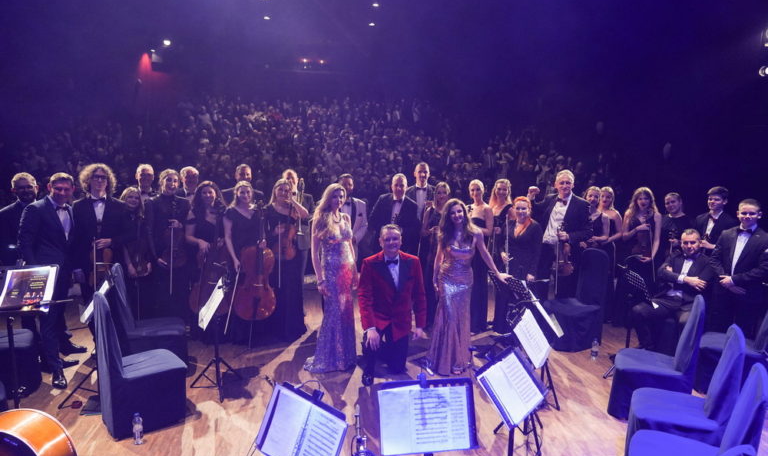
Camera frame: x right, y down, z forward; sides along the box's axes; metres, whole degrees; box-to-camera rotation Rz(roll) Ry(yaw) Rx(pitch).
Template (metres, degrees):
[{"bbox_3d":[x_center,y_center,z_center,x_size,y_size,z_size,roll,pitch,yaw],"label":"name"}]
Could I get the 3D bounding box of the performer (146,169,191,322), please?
[{"bbox_3d":[-2.167,0.300,5.172,0.500,1.780,0.340,-4,8,-33],"label":"performer"}]

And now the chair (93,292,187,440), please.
[{"bbox_3d":[-1.787,0.956,3.761,0.560,0.960,0.440,-5,9,-37],"label":"chair"}]

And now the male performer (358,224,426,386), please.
[{"bbox_3d":[0.059,0.653,4.625,0.600,1.390,0.720,1,8,3],"label":"male performer"}]

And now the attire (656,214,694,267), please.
[{"bbox_3d":[3.151,0.547,5.612,0.470,1.400,0.320,4,8,25],"label":"attire"}]

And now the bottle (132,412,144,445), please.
[{"bbox_3d":[-1.695,1.371,3.522,0.068,0.222,0.068,1,9,0],"label":"bottle"}]

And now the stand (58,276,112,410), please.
[{"bbox_3d":[-2.310,0.868,4.047,0.440,1.020,0.480,-4,11,-30],"label":"stand"}]

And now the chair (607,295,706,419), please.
[{"bbox_3d":[1.940,0.904,3.733,0.540,0.920,0.440,2,7,16],"label":"chair"}]

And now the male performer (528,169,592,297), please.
[{"bbox_3d":[1.876,0.295,5.501,0.680,1.830,0.460,4,10,17],"label":"male performer"}]

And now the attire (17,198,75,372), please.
[{"bbox_3d":[-2.909,0.513,4.532,0.360,1.530,0.500,8,10,41],"label":"attire"}]

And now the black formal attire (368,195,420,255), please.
[{"bbox_3d":[0.136,0.373,5.583,0.540,1.476,0.330,0,7,0],"label":"black formal attire"}]

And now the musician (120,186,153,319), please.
[{"bbox_3d":[-2.470,0.391,5.132,0.450,1.609,0.320,-3,7,-25],"label":"musician"}]

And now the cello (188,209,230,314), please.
[{"bbox_3d":[-1.663,0.379,4.984,0.430,1.210,0.270,4,-7,-15],"label":"cello"}]

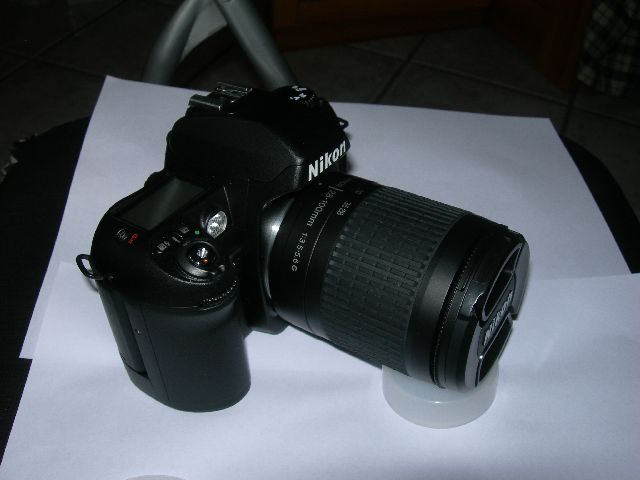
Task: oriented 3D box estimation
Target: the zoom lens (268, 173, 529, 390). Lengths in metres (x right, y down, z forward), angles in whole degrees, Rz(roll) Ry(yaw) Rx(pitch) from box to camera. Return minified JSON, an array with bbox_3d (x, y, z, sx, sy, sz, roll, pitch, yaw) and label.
[{"bbox_3d":[0.031,0.016,0.281,0.085,0.069,0.069,19,42,29],"label":"zoom lens"}]

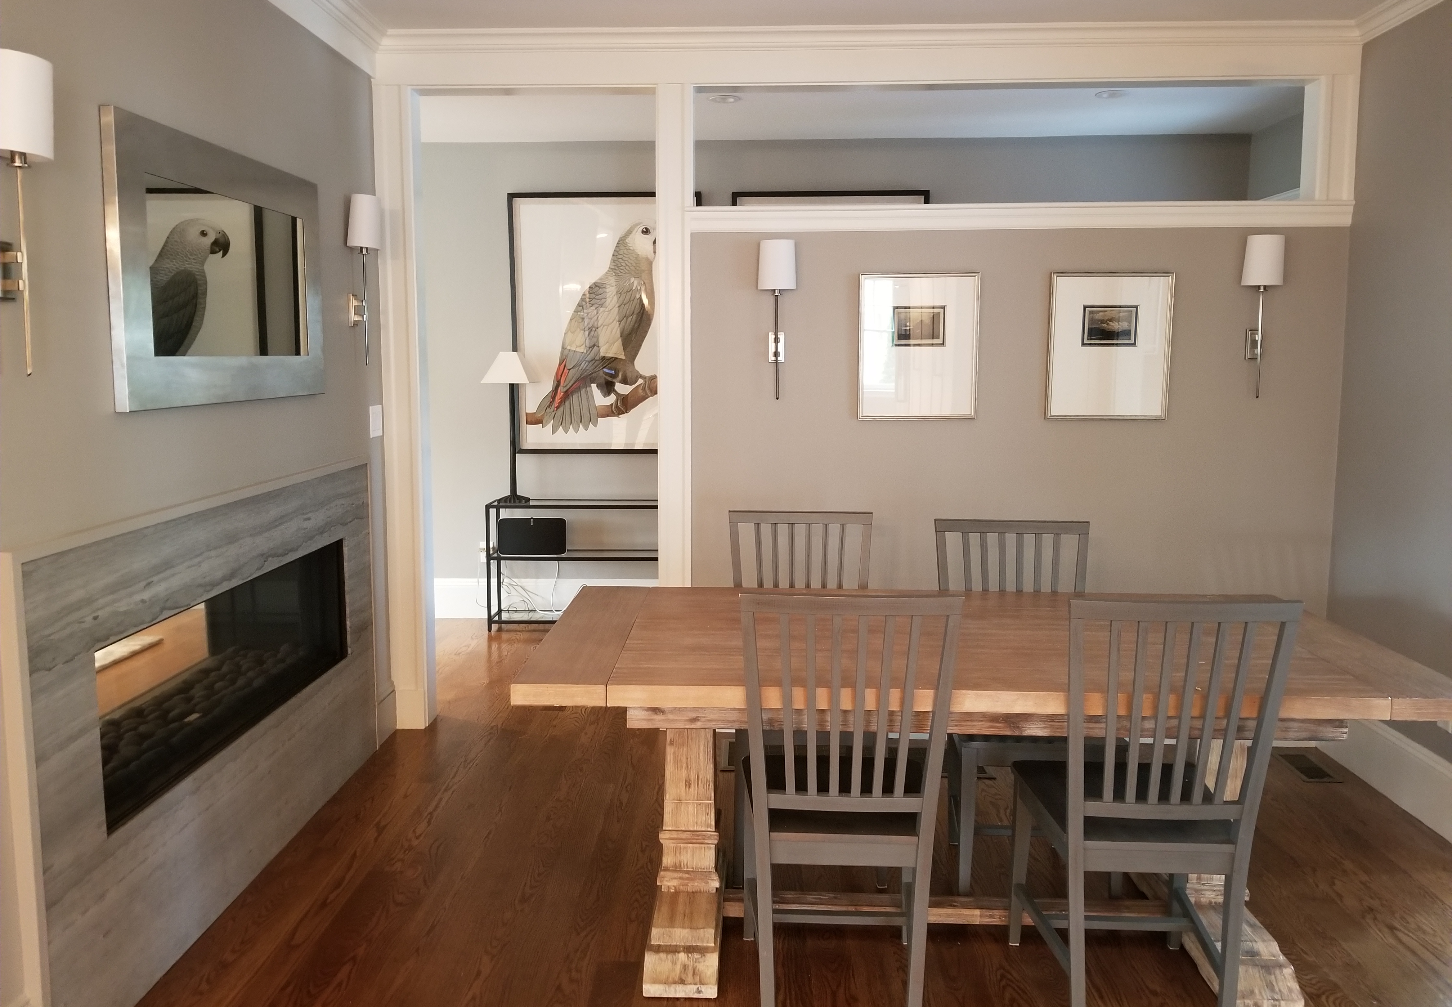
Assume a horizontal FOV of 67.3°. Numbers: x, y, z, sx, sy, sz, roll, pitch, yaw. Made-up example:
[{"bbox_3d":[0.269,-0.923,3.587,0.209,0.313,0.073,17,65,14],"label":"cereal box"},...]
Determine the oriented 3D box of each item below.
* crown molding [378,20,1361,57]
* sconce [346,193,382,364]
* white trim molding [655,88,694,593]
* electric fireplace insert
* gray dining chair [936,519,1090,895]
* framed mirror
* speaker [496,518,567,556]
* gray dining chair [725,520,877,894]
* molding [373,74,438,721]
[{"bbox_3d":[0.482,-1.643,3.841,3.470,0.075,0.065,0,8,2],"label":"crown molding"},{"bbox_3d":[-1.254,-0.775,3.798,0.107,0.575,0.140,0,8,1],"label":"sconce"},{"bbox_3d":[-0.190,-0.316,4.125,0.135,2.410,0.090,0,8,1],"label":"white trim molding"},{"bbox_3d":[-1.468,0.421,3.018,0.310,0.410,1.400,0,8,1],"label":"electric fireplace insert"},{"bbox_3d":[0.822,0.559,2.990,0.450,0.972,0.520,1,8,4],"label":"gray dining chair"},{"bbox_3d":[-1.312,-0.600,2.914,0.035,0.655,1.100,0,8,1],"label":"framed mirror"},{"bbox_3d":[-1.024,0.171,5.790,0.364,0.203,0.154,0,8,1],"label":"speaker"},{"bbox_3d":[0.226,0.540,3.144,0.450,0.972,0.520,0,8,3],"label":"gray dining chair"},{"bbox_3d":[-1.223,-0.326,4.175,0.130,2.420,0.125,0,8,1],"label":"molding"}]

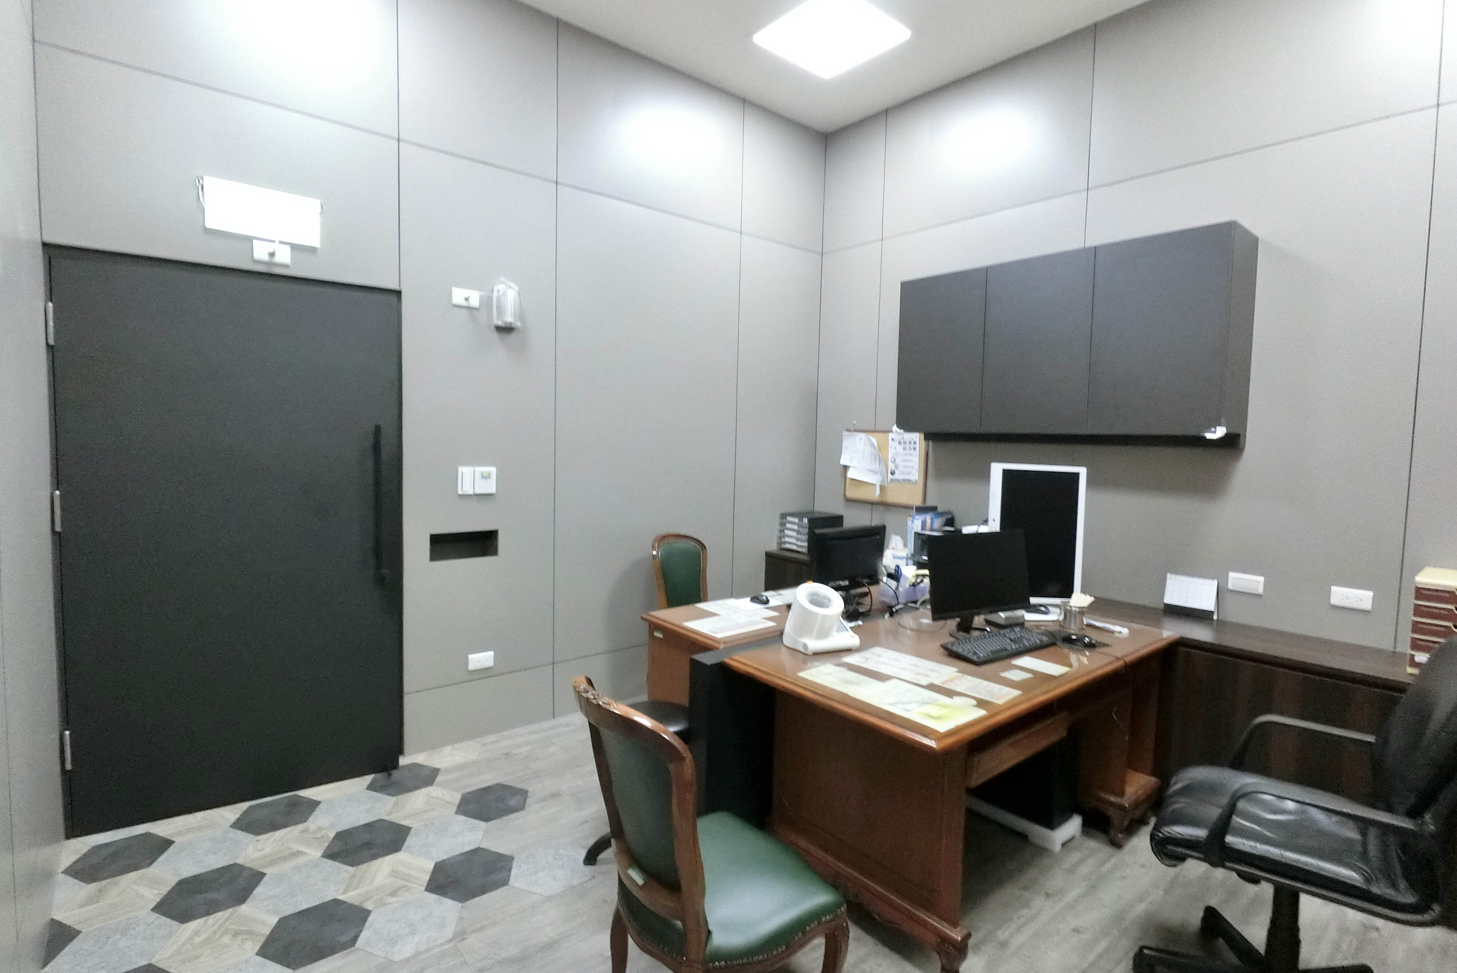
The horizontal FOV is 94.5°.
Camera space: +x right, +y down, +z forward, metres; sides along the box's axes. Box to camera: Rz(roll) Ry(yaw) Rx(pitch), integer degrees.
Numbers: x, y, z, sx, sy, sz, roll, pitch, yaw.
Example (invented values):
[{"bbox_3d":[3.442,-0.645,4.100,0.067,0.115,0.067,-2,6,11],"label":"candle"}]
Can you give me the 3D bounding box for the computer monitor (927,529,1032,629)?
[{"bbox_3d":[0.904,0.355,2.479,0.475,0.386,0.180,-1,4,-25],"label":"computer monitor"}]

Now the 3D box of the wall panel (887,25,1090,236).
[{"bbox_3d":[1.387,-1.901,3.764,0.020,0.775,1.200,-2,5,-43],"label":"wall panel"}]

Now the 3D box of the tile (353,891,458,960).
[{"bbox_3d":[-0.947,1.313,2.014,0.308,0.010,0.267,-2,5,-41],"label":"tile"}]

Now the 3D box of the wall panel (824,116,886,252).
[{"bbox_3d":[0.823,-1.962,4.395,0.020,0.793,0.473,-2,4,-44],"label":"wall panel"}]

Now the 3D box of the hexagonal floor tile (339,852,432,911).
[{"bbox_3d":[-1.121,1.301,2.218,0.298,0.012,0.258,-2,4,-40],"label":"hexagonal floor tile"}]

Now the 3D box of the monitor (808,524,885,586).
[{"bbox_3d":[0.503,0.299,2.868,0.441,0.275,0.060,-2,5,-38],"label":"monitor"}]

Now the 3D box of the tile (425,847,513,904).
[{"bbox_3d":[-0.879,1.321,2.298,0.304,0.010,0.264,-2,5,-40],"label":"tile"}]

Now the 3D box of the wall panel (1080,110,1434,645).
[{"bbox_3d":[2.118,-0.280,2.889,0.020,2.260,1.225,-2,5,-40],"label":"wall panel"}]

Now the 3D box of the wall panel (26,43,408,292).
[{"bbox_3d":[-1.893,-1.175,2.627,1.125,0.656,0.020,-2,4,-38],"label":"wall panel"}]

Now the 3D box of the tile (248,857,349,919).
[{"bbox_3d":[-1.383,1.299,2.179,0.298,0.012,0.258,-2,4,-40],"label":"tile"}]

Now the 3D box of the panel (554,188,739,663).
[{"bbox_3d":[-0.423,-0.312,3.821,1.216,2.456,0.020,-2,5,-40],"label":"panel"}]

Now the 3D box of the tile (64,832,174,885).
[{"bbox_3d":[-2.060,1.264,2.293,0.308,0.010,0.267,-2,5,-41],"label":"tile"}]

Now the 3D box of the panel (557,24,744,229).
[{"bbox_3d":[-0.381,-1.924,3.718,1.216,0.804,0.020,-2,5,-40],"label":"panel"}]

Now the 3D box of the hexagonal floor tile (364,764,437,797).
[{"bbox_3d":[-1.406,1.267,2.914,0.304,0.010,0.264,-2,5,-40],"label":"hexagonal floor tile"}]

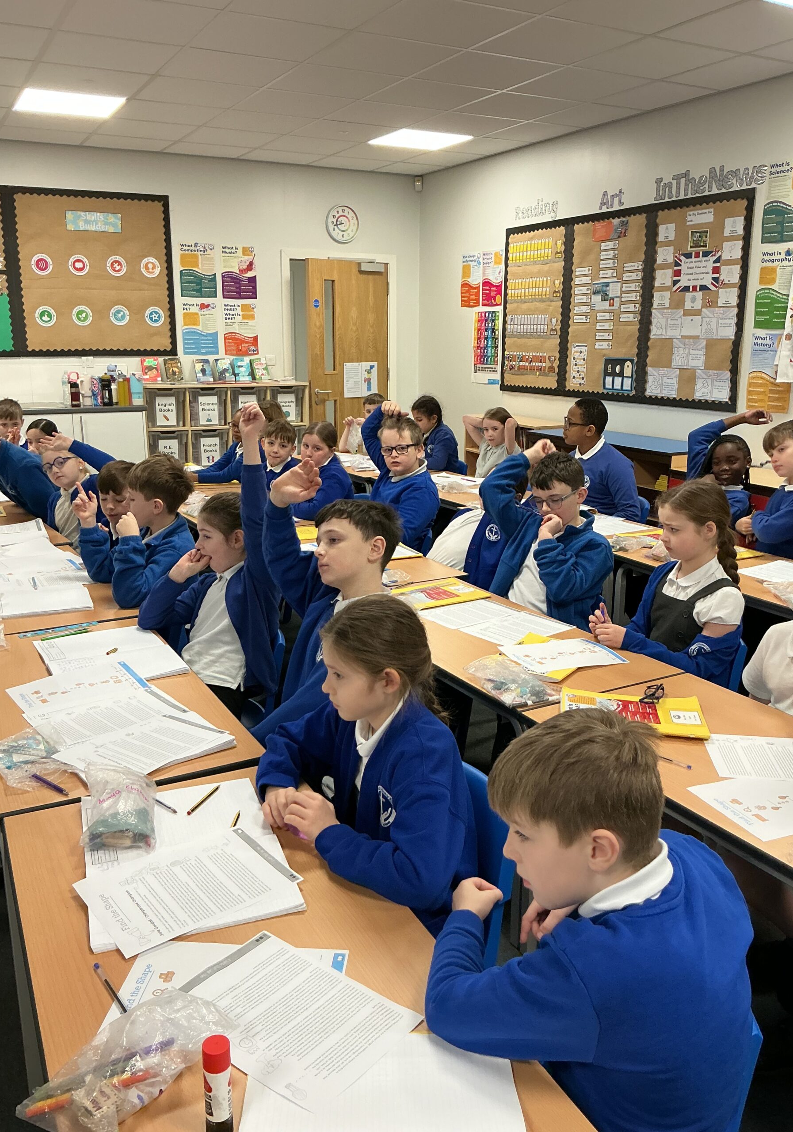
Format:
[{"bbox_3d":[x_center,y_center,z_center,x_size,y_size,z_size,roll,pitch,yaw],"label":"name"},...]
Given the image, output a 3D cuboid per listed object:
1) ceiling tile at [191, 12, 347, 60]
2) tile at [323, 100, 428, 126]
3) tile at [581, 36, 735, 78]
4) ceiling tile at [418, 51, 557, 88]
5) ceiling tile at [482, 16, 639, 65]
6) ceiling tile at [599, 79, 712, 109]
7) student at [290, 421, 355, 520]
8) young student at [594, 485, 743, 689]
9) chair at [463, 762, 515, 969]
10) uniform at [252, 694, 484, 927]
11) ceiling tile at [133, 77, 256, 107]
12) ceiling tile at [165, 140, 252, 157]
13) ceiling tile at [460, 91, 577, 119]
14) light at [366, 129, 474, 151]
[{"bbox_3d":[-0.600,-2.451,4.397,0.595,0.020,0.595,-7,16,-27],"label":"ceiling tile"},{"bbox_3d":[-0.085,-2.844,5.966,0.595,0.020,0.595,-7,16,-27],"label":"tile"},{"bbox_3d":[1.274,-2.511,4.684,0.595,0.020,0.595,-7,16,-27],"label":"tile"},{"bbox_3d":[0.467,-2.576,4.927,0.595,0.020,0.595,-7,16,-26],"label":"ceiling tile"},{"bbox_3d":[0.745,-2.446,4.415,0.600,0.020,0.600,-7,16,-27],"label":"ceiling tile"},{"bbox_3d":[1.470,-2.700,5.437,0.451,0.020,0.595,-7,16,-27],"label":"ceiling tile"},{"bbox_3d":[-0.393,-0.174,4.699,0.580,1.060,0.420,-12,19,-40],"label":"student"},{"bbox_3d":[0.752,0.319,2.641,0.470,1.115,0.440,-6,16,-24],"label":"young student"},{"bbox_3d":[-0.035,0.752,1.788,0.480,0.700,0.470,-7,16,-27],"label":"chair"},{"bbox_3d":[-0.021,0.446,1.642,0.350,0.490,0.460,-7,16,-26],"label":"uniform"},{"bbox_3d":[-1.150,-2.711,5.424,0.600,0.020,0.600,-7,16,-27],"label":"ceiling tile"},{"bbox_3d":[-1.408,-3.160,7.185,0.595,0.020,0.455,-7,16,-26],"label":"ceiling tile"},{"bbox_3d":[0.725,-2.776,5.718,0.595,0.020,0.595,-7,16,-27],"label":"ceiling tile"},{"bbox_3d":[0.177,-3.043,6.743,0.595,0.030,0.595,-7,16,-26],"label":"light"}]

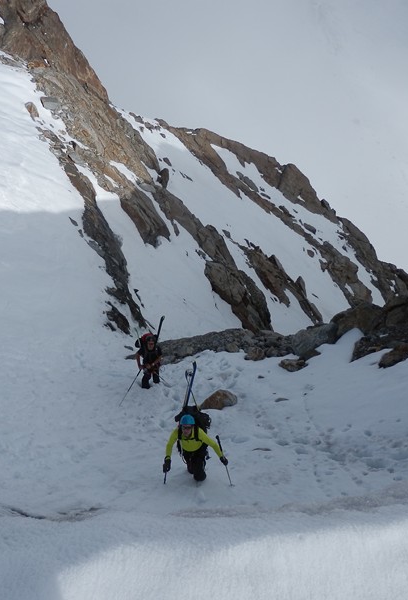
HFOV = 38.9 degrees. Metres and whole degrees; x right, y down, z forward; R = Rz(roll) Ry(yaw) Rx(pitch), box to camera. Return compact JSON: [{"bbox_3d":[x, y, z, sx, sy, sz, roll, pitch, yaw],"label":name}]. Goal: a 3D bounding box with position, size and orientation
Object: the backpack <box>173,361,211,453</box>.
[{"bbox_3d":[-0.168,1.601,8.346,0.520,1.400,0.420,0,34,0],"label":"backpack"}]

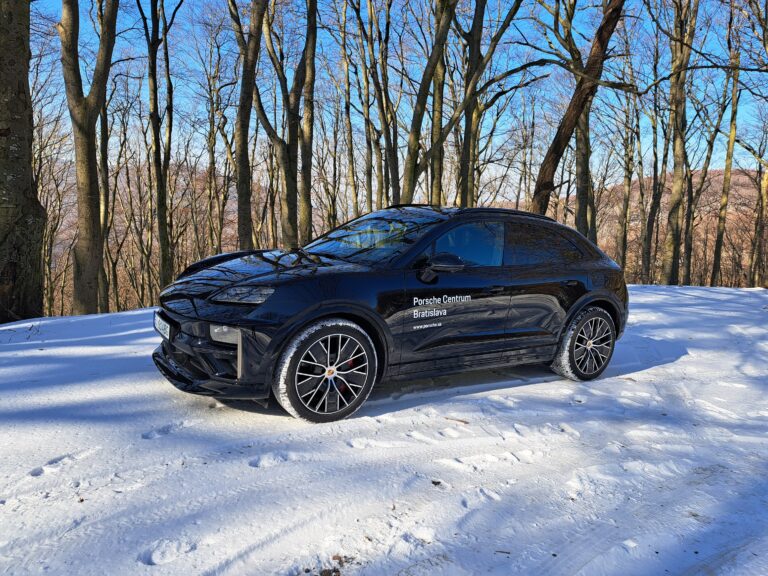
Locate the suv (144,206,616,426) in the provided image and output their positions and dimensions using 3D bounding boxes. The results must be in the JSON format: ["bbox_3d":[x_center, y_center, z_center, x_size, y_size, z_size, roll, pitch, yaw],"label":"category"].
[{"bbox_3d":[0.390,0.000,5.190,4.780,1.620,1.980,-1,9,-34],"label":"suv"}]

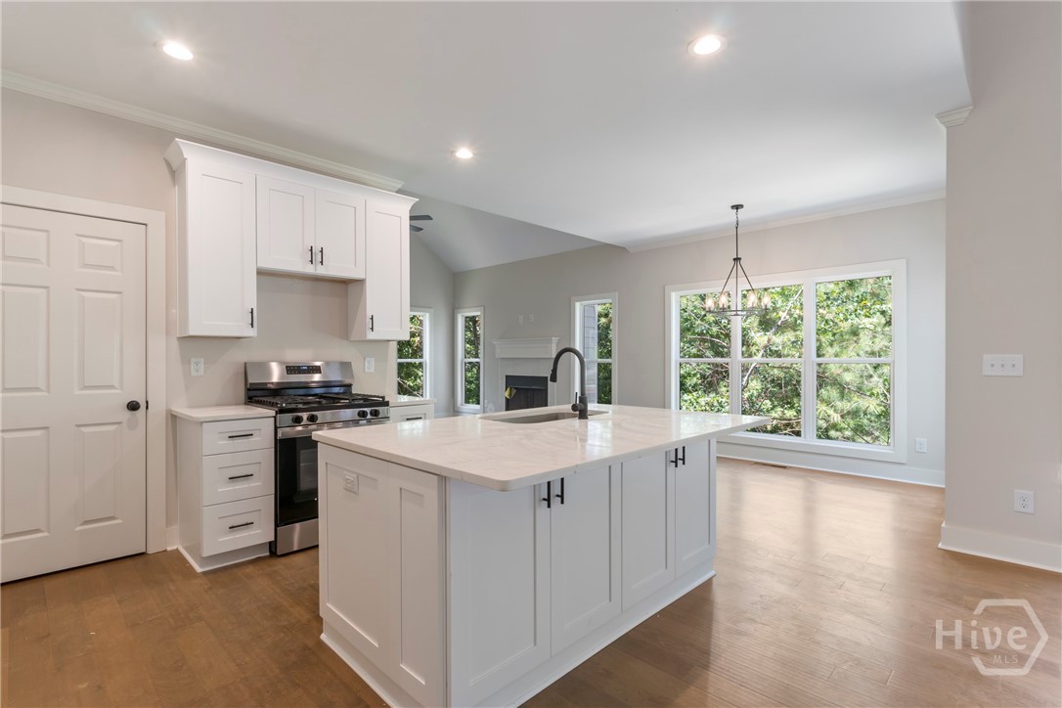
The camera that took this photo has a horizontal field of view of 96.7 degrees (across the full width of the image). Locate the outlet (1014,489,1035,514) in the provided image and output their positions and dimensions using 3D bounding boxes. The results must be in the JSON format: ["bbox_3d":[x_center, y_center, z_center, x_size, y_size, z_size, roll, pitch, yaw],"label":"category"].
[{"bbox_3d":[2.954,0.887,2.825,0.079,0.126,0.008,0,0,45],"label":"outlet"}]

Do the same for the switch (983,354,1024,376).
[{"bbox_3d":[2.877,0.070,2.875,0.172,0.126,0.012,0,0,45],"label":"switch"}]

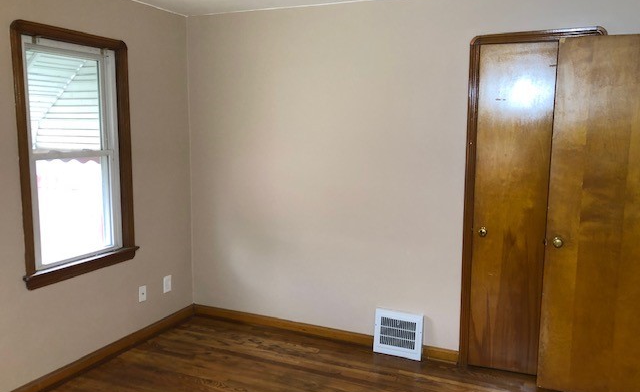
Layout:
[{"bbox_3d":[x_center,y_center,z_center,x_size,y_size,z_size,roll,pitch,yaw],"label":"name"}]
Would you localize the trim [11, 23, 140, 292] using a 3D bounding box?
[{"bbox_3d":[-1.465,-0.247,3.163,0.070,1.477,0.865,4,8,24],"label":"trim"}]

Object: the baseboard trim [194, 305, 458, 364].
[{"bbox_3d":[-0.070,1.011,3.873,2.156,0.099,0.025,4,8,24],"label":"baseboard trim"}]

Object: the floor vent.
[{"bbox_3d":[0.544,0.949,3.567,0.333,0.310,0.062,4,8,24],"label":"floor vent"}]

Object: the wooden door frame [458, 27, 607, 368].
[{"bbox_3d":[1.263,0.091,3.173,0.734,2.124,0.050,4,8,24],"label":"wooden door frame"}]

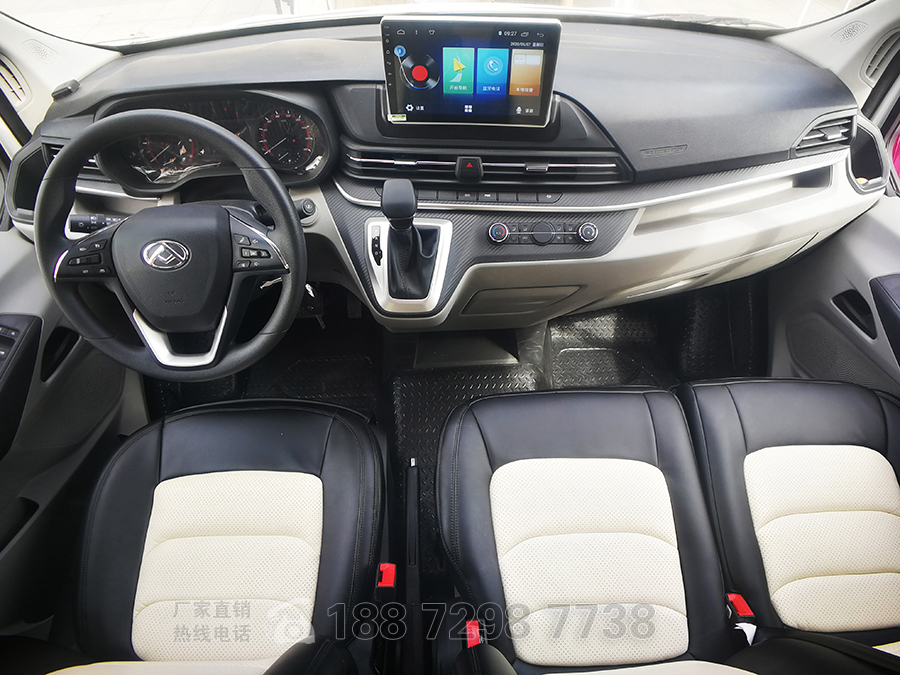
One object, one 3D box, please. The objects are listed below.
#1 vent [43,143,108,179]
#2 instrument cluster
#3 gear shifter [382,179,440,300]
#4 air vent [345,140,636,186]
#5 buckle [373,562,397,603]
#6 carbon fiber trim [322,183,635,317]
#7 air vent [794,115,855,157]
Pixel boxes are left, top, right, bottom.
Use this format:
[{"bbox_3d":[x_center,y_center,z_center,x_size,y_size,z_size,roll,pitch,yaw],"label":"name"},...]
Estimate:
[{"bbox_3d":[-0.639,-0.300,1.198,0.105,0.070,0.045,6,36,6],"label":"vent"},{"bbox_3d":[-0.388,-0.332,1.188,0.335,0.140,0.080,-1,31,0],"label":"instrument cluster"},{"bbox_3d":[-0.065,-0.160,1.156,0.085,0.230,0.125,-1,41,0],"label":"gear shifter"},{"bbox_3d":[0.064,-0.297,1.198,0.465,0.073,0.055,2,41,3],"label":"air vent"},{"bbox_3d":[-0.107,0.409,1.162,0.030,0.075,0.042,-1,61,0],"label":"buckle"},{"bbox_3d":[0.050,-0.162,1.233,0.515,0.225,0.080,1,21,2],"label":"carbon fiber trim"},{"bbox_3d":[0.641,-0.343,1.198,0.105,0.070,0.045,-11,37,-8],"label":"air vent"}]

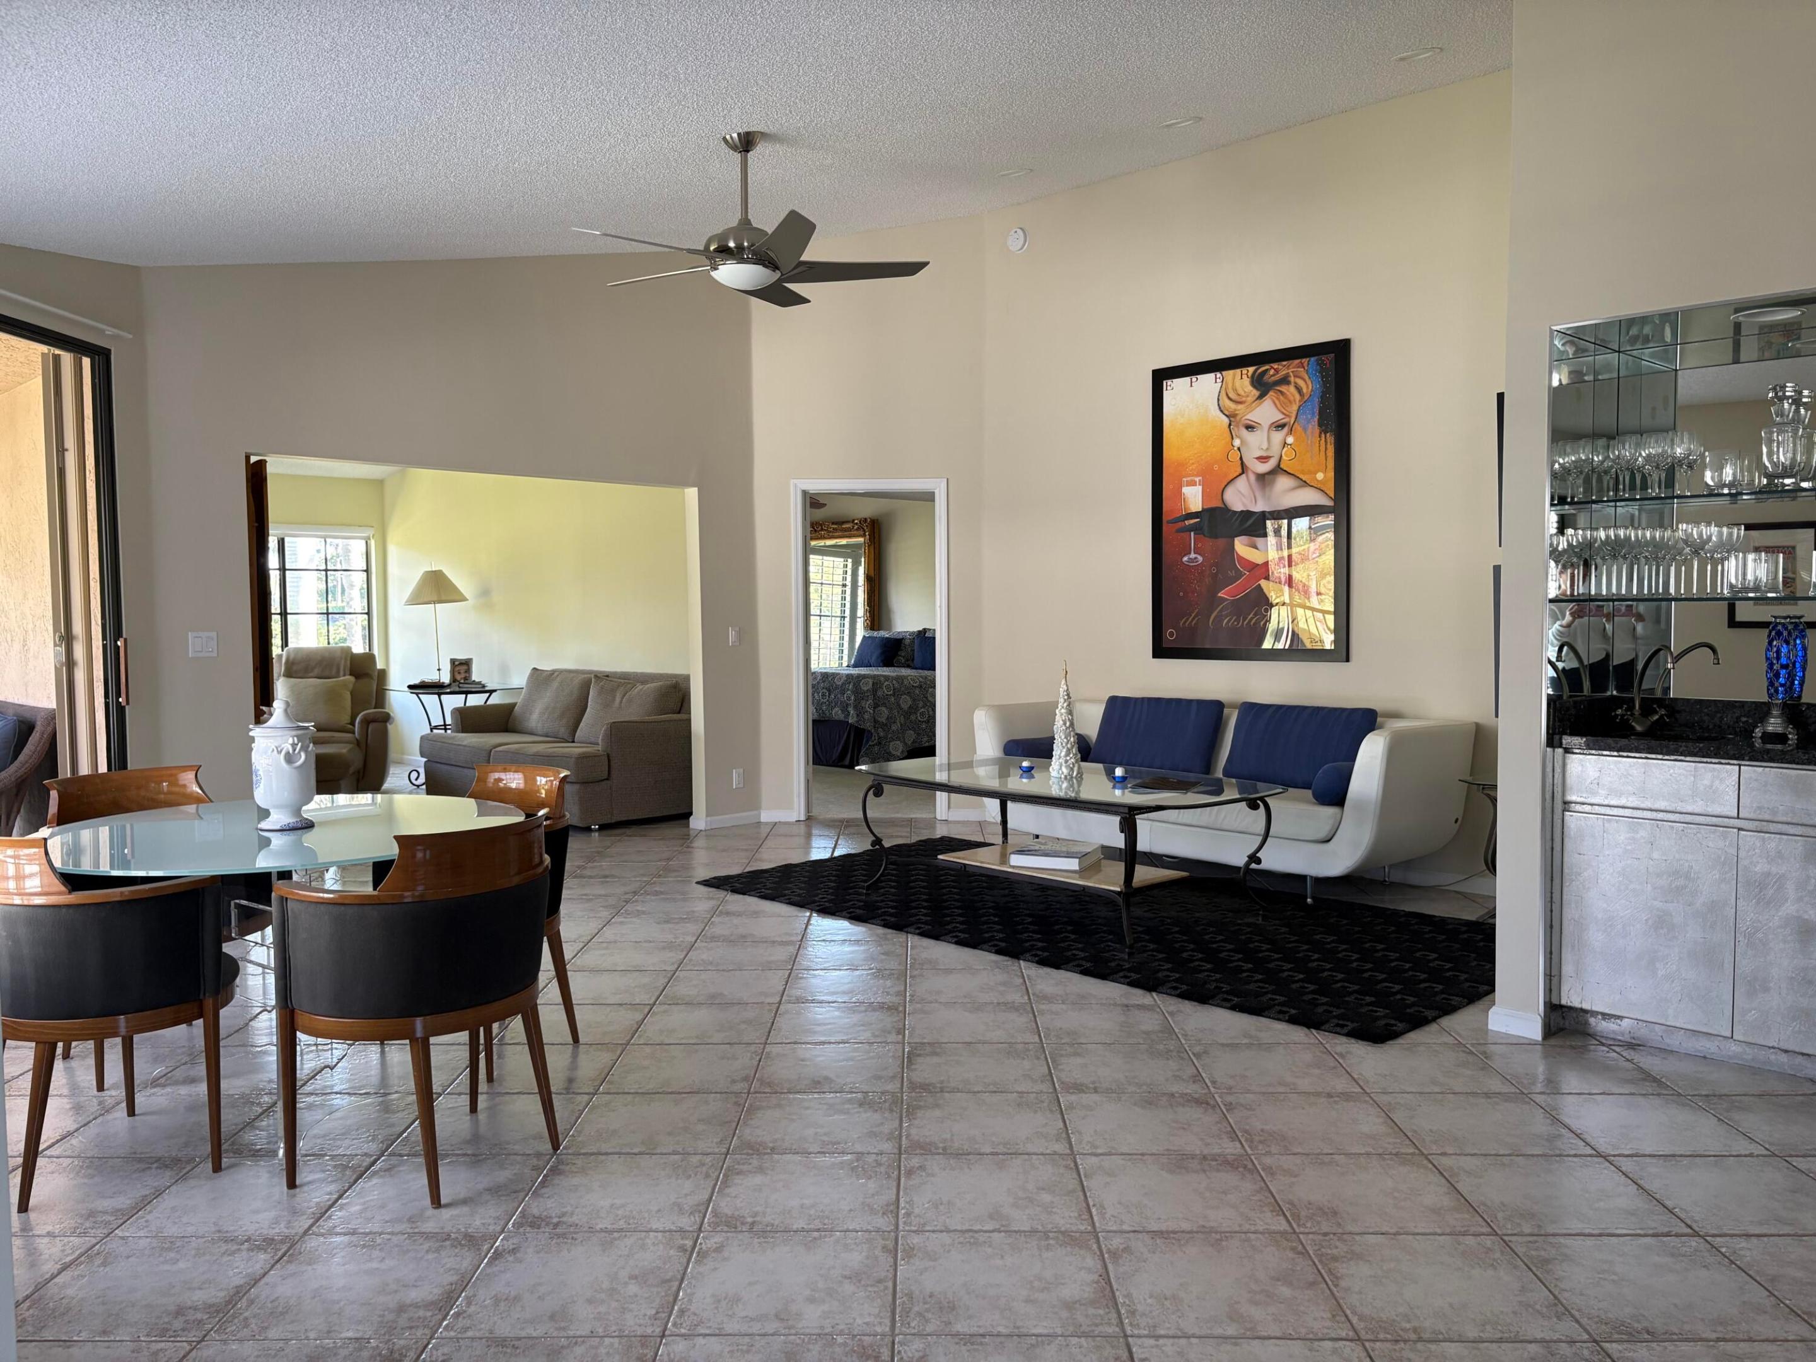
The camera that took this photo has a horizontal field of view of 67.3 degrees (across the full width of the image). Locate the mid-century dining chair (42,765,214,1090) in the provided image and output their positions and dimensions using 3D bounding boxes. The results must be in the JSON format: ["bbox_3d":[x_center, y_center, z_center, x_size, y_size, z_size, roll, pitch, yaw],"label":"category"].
[{"bbox_3d":[-2.200,0.688,4.029,0.525,0.820,0.600,1,3,29],"label":"mid-century dining chair"}]

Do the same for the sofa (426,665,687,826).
[{"bbox_3d":[-2.297,0.388,8.950,1.900,0.910,0.950,3,4,44],"label":"sofa"}]

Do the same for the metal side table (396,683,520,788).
[{"bbox_3d":[-3.329,0.430,10.033,1.000,0.757,1.000,-1,3,-18],"label":"metal side table"}]

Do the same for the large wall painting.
[{"bbox_3d":[1.727,-0.880,6.981,0.040,1.551,1.155,-3,4,-44],"label":"large wall painting"}]

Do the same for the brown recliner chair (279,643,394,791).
[{"bbox_3d":[-4.329,0.271,10.186,0.950,1.030,0.970,-1,3,-19],"label":"brown recliner chair"}]

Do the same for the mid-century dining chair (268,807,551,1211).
[{"bbox_3d":[-1.133,0.721,3.202,0.510,0.815,0.575,1,3,29],"label":"mid-century dining chair"}]

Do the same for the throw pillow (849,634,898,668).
[{"bbox_3d":[-0.307,-0.267,12.853,0.470,0.350,0.150,3,-22,45],"label":"throw pillow"}]

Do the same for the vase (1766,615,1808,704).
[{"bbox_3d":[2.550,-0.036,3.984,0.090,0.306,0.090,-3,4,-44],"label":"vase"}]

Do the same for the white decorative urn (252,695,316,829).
[{"bbox_3d":[-1.564,0.210,3.430,0.158,0.329,0.165,-3,4,-45],"label":"white decorative urn"}]

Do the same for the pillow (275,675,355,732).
[{"bbox_3d":[-4.422,0.168,10.170,0.550,0.400,0.150,0,-12,-5],"label":"pillow"}]

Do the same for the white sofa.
[{"bbox_3d":[1.474,0.557,6.829,0.789,0.800,2.404,-3,4,-44],"label":"white sofa"}]

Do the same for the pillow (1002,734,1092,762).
[{"bbox_3d":[0.763,0.406,7.480,0.540,0.190,0.190,-3,4,-44],"label":"pillow"}]

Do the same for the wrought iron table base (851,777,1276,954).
[{"bbox_3d":[0.621,0.727,5.924,0.870,0.520,1.570,-3,4,-44],"label":"wrought iron table base"}]

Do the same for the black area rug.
[{"bbox_3d":[0.836,0.994,5.966,1.810,0.012,3.525,-3,4,-44],"label":"black area rug"}]

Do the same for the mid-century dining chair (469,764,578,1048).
[{"bbox_3d":[-1.276,0.681,4.001,0.575,0.815,0.510,2,4,38],"label":"mid-century dining chair"}]

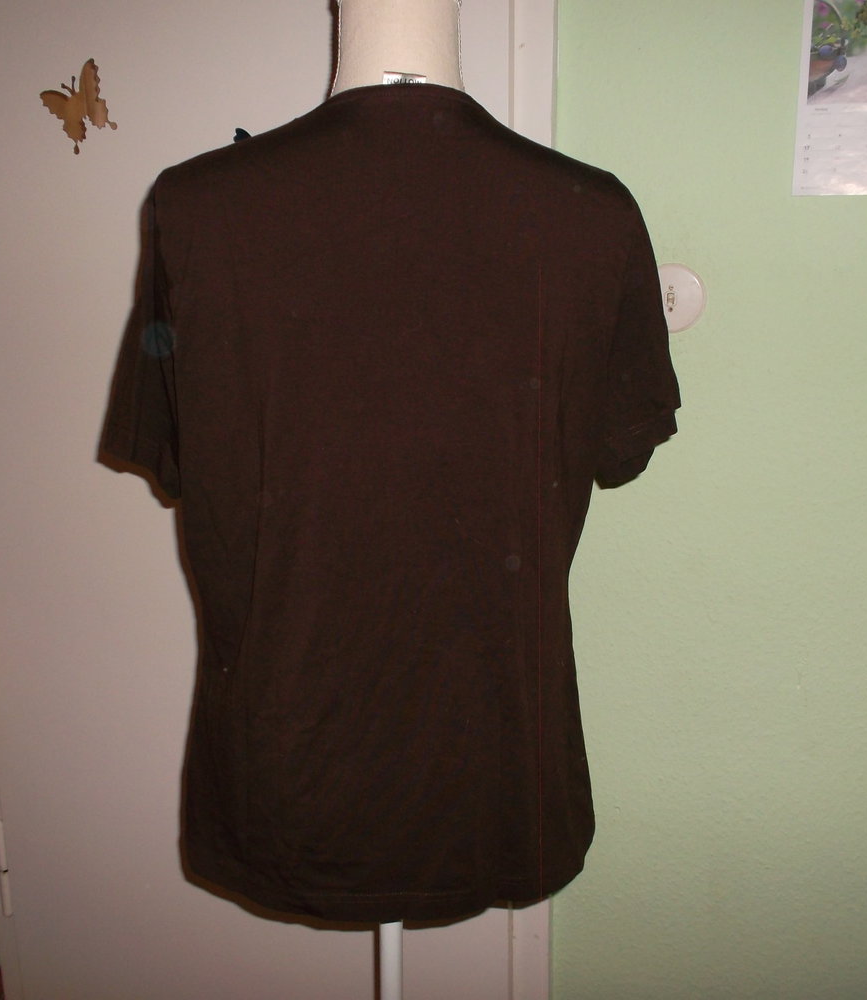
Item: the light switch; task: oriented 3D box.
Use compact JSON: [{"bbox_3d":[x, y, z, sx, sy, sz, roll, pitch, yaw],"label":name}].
[{"bbox_3d":[0.273,-0.231,1.238,0.079,0.079,0.015,1,13,11],"label":"light switch"}]

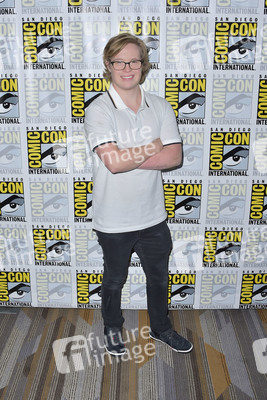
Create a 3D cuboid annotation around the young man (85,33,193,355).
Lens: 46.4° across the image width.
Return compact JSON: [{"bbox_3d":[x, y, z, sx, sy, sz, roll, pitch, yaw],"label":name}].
[{"bbox_3d":[0.029,0.015,1.636,0.540,1.659,0.391,-4,12,-22],"label":"young man"}]

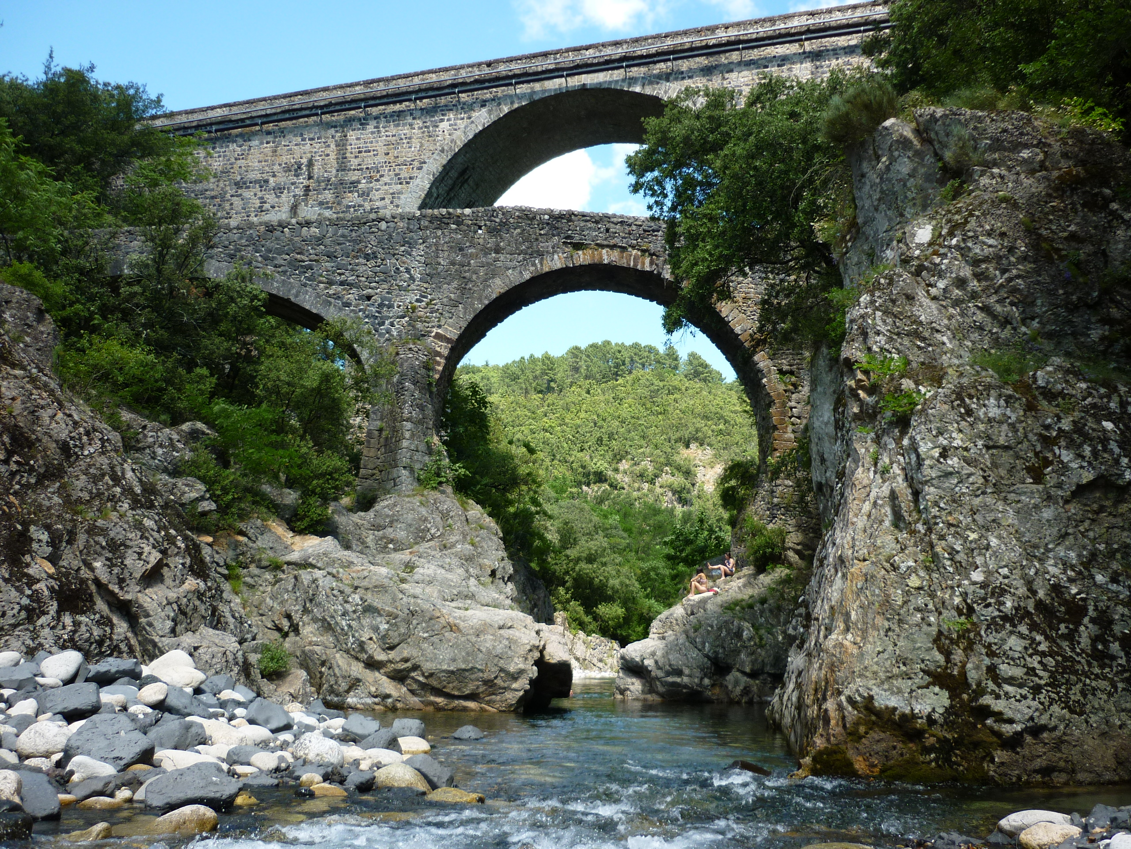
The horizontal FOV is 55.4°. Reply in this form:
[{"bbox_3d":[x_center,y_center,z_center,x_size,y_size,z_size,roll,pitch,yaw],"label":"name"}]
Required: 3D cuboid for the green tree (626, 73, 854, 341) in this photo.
[{"bbox_3d":[4.600,-5.600,28.000,6.000,6.600,5.300,-1,-12,9],"label":"green tree"}]

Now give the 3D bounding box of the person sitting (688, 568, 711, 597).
[{"bbox_3d":[4.280,5.050,34.500,0.680,0.950,0.460,-2,-12,12],"label":"person sitting"}]

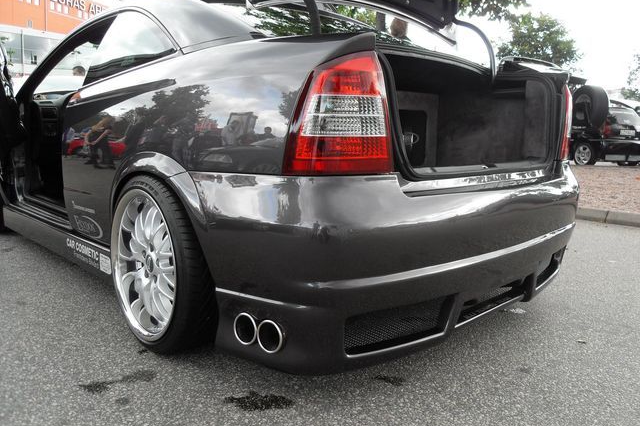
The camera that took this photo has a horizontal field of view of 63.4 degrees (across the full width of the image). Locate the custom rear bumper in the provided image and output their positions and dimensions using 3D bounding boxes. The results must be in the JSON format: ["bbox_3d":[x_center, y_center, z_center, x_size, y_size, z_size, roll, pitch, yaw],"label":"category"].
[{"bbox_3d":[0.445,0.059,1.828,1.730,0.480,0.500,-8,10,-42],"label":"custom rear bumper"}]

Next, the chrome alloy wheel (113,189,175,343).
[{"bbox_3d":[-0.523,0.164,1.781,0.200,0.505,0.505,-8,10,-42],"label":"chrome alloy wheel"}]

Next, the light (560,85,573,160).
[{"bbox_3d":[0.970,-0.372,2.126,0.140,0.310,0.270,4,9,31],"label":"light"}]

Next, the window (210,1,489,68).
[{"bbox_3d":[0.068,-0.752,2.128,1.150,0.140,0.820,-8,31,-42],"label":"window"}]

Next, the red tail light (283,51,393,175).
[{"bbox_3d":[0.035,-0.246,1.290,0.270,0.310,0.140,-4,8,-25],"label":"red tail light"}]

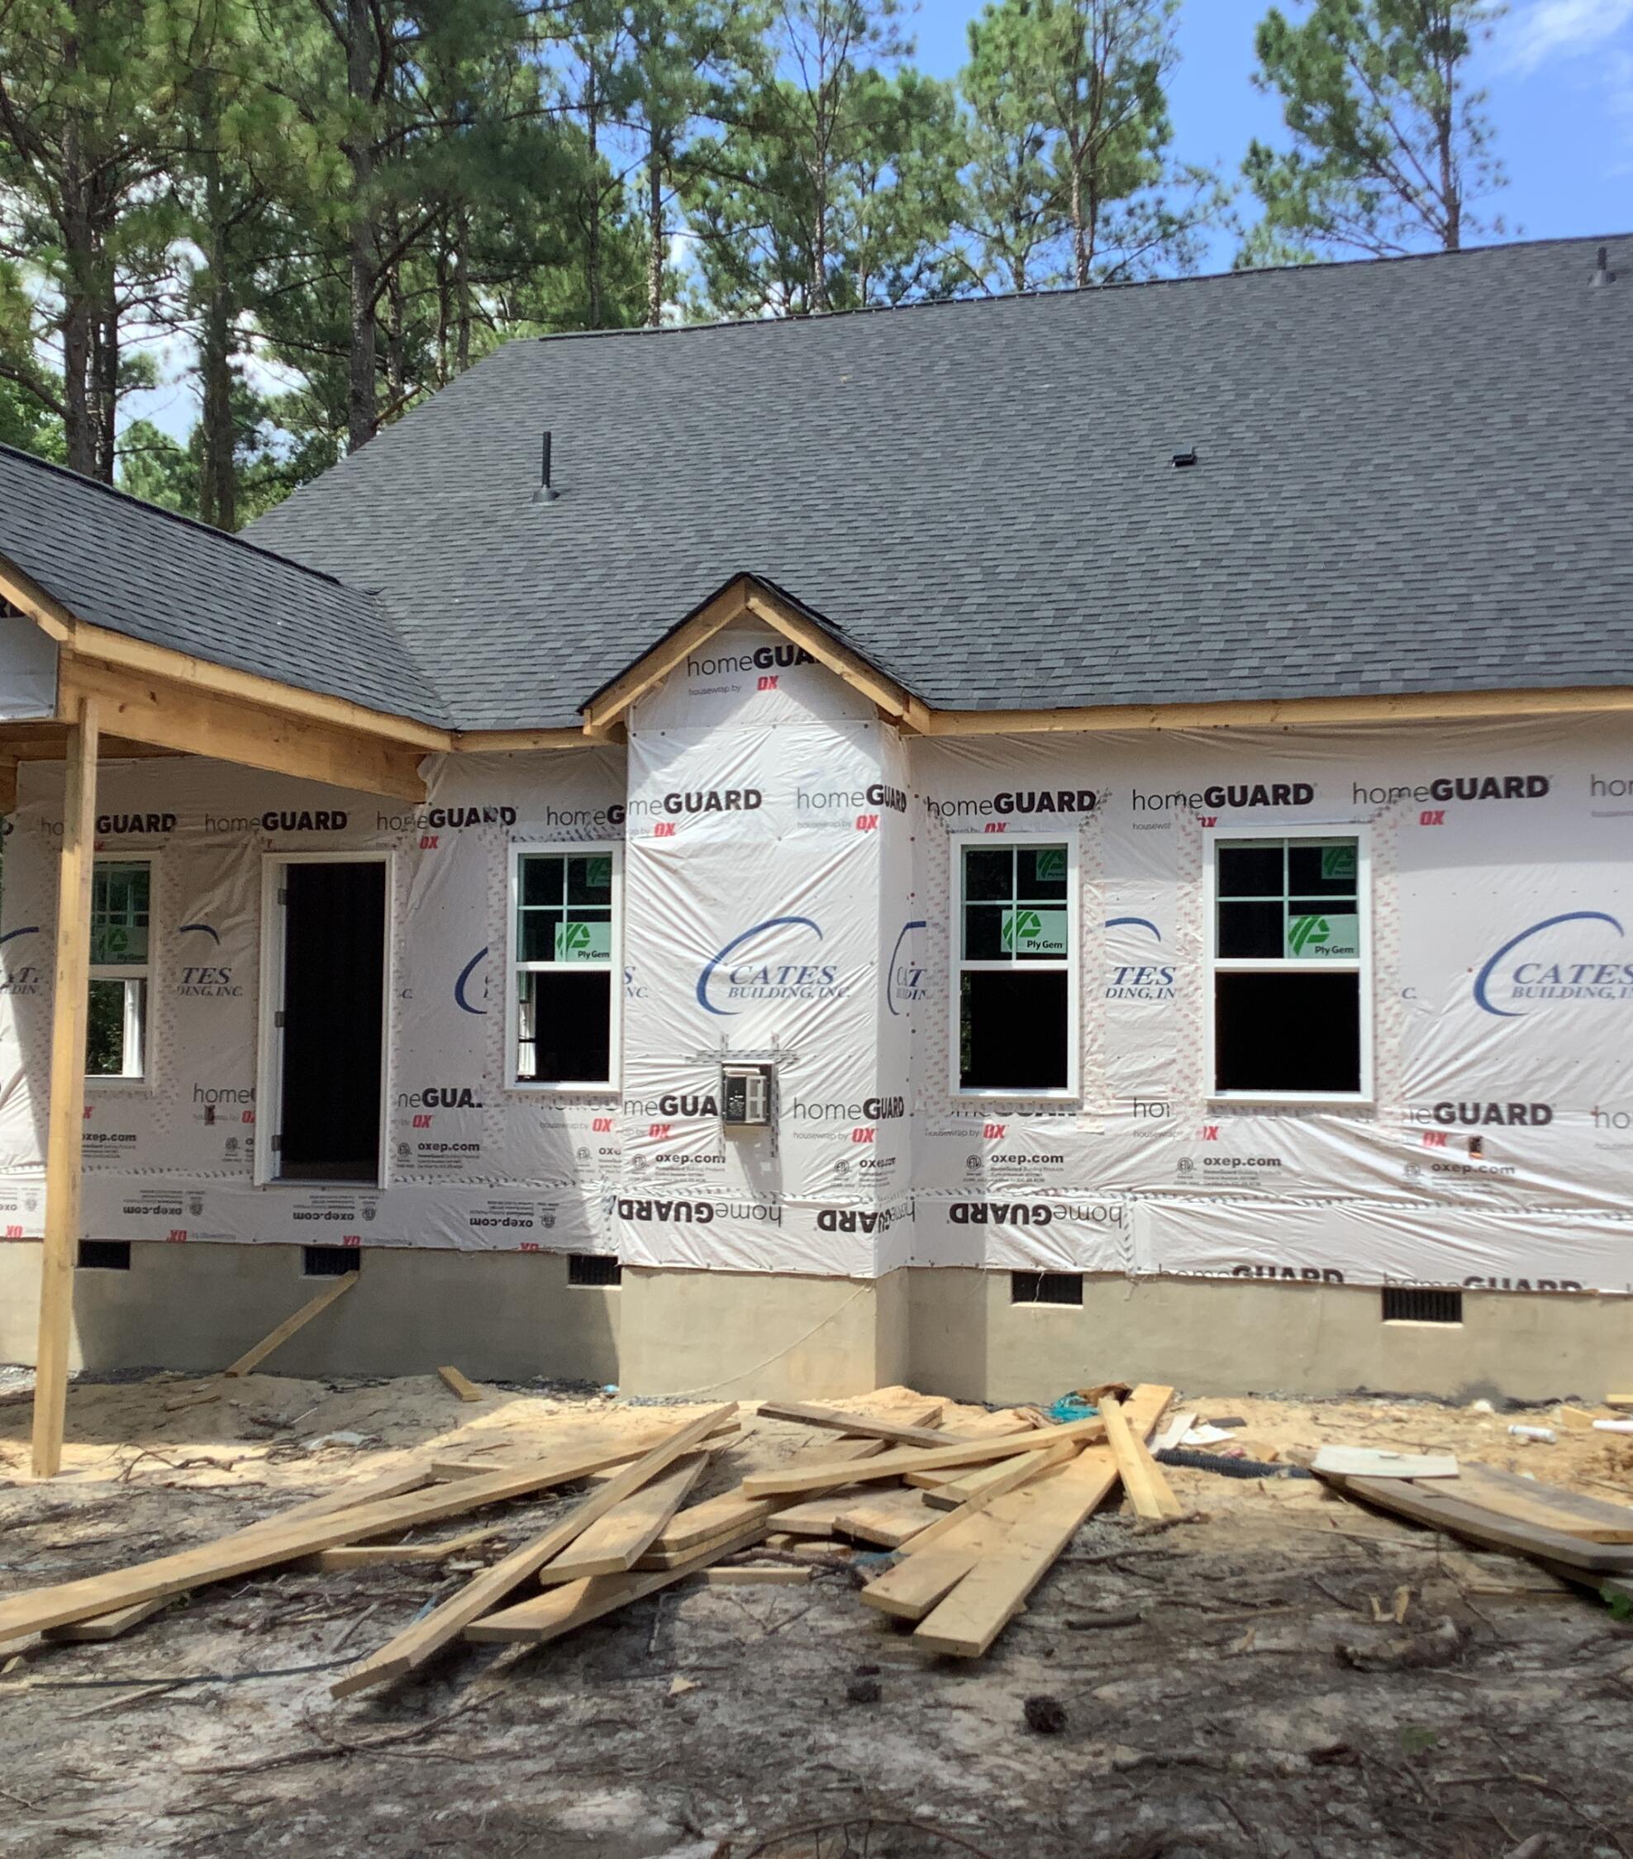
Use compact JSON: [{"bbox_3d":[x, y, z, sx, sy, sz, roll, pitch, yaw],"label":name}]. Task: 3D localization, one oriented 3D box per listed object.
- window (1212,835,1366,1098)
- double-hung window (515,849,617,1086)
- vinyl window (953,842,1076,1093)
[{"bbox_3d":[2.614,0.193,12.292,0.915,1.519,0.100,-1,-4,17],"label":"window"},{"bbox_3d":[-1.532,0.230,13.598,0.761,1.519,0.100,-1,-4,17],"label":"double-hung window"},{"bbox_3d":[1.145,0.206,12.755,0.752,1.519,0.100,-1,-4,17],"label":"vinyl window"}]

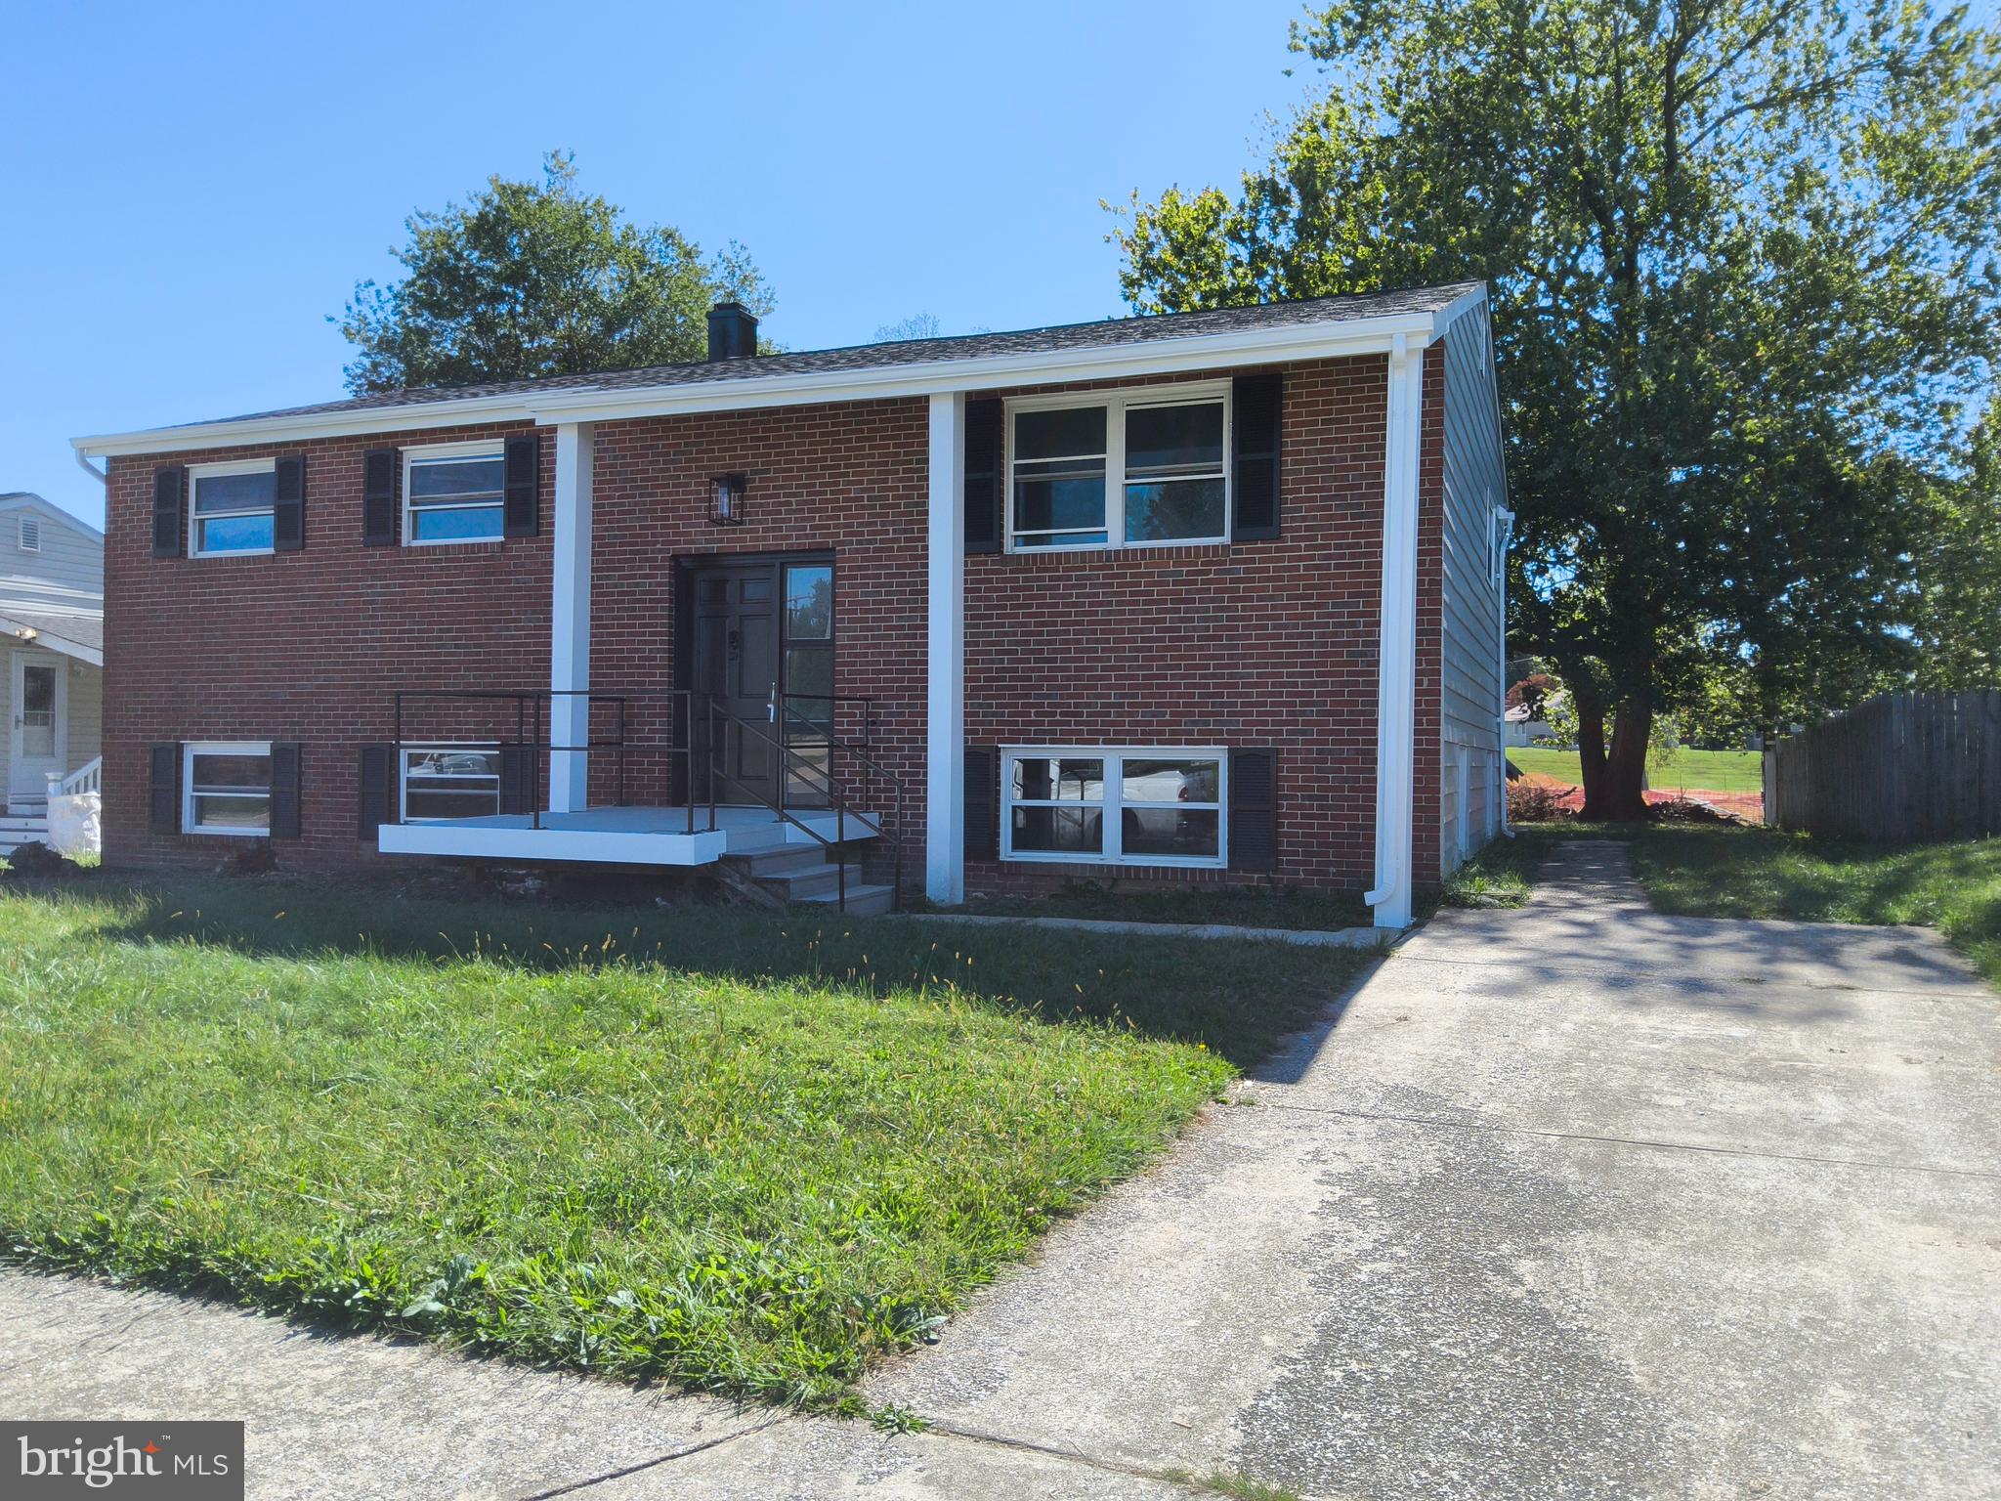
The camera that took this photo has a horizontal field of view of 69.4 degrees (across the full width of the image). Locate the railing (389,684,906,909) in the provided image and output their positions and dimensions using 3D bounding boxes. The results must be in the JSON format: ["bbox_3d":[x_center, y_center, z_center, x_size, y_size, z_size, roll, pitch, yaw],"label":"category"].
[{"bbox_3d":[-2.113,0.307,10.124,3.200,1.430,2.484,1,0,21],"label":"railing"}]

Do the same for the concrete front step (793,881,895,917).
[{"bbox_3d":[-0.983,0.994,9.184,0.280,0.150,0.867,1,0,21],"label":"concrete front step"}]

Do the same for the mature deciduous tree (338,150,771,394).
[{"bbox_3d":[-10.403,-6.436,34.030,10.300,15.335,10.300,1,0,21],"label":"mature deciduous tree"}]

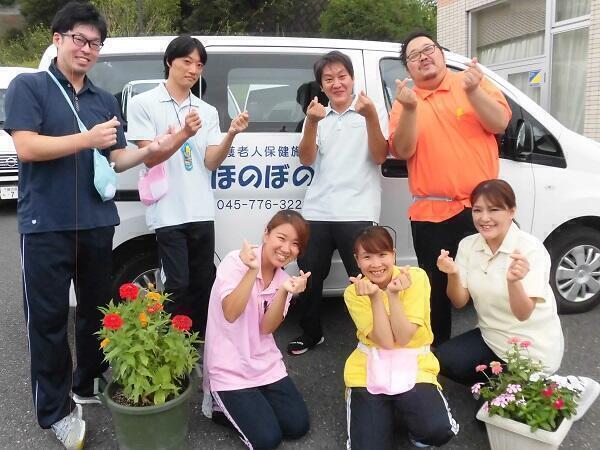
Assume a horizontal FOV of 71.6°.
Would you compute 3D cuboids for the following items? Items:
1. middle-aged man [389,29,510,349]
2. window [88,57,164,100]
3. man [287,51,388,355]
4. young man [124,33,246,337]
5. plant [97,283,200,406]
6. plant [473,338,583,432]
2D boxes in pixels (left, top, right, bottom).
[{"bbox_3d":[0.758,-0.109,2.163,0.600,1.700,0.520,2,7,22],"label":"middle-aged man"},{"bbox_3d":[-0.917,-0.719,2.292,0.680,0.420,0.070,-2,7,-10],"label":"window"},{"bbox_3d":[0.194,-0.076,2.206,0.500,1.640,0.420,0,6,3],"label":"man"},{"bbox_3d":[-0.571,-0.062,2.095,0.540,1.670,0.450,-4,7,-25],"label":"young man"},{"bbox_3d":[-0.511,0.395,1.422,0.330,0.370,0.310,-3,7,-17],"label":"plant"},{"bbox_3d":[0.741,0.518,1.368,0.310,0.260,0.330,2,7,26],"label":"plant"}]

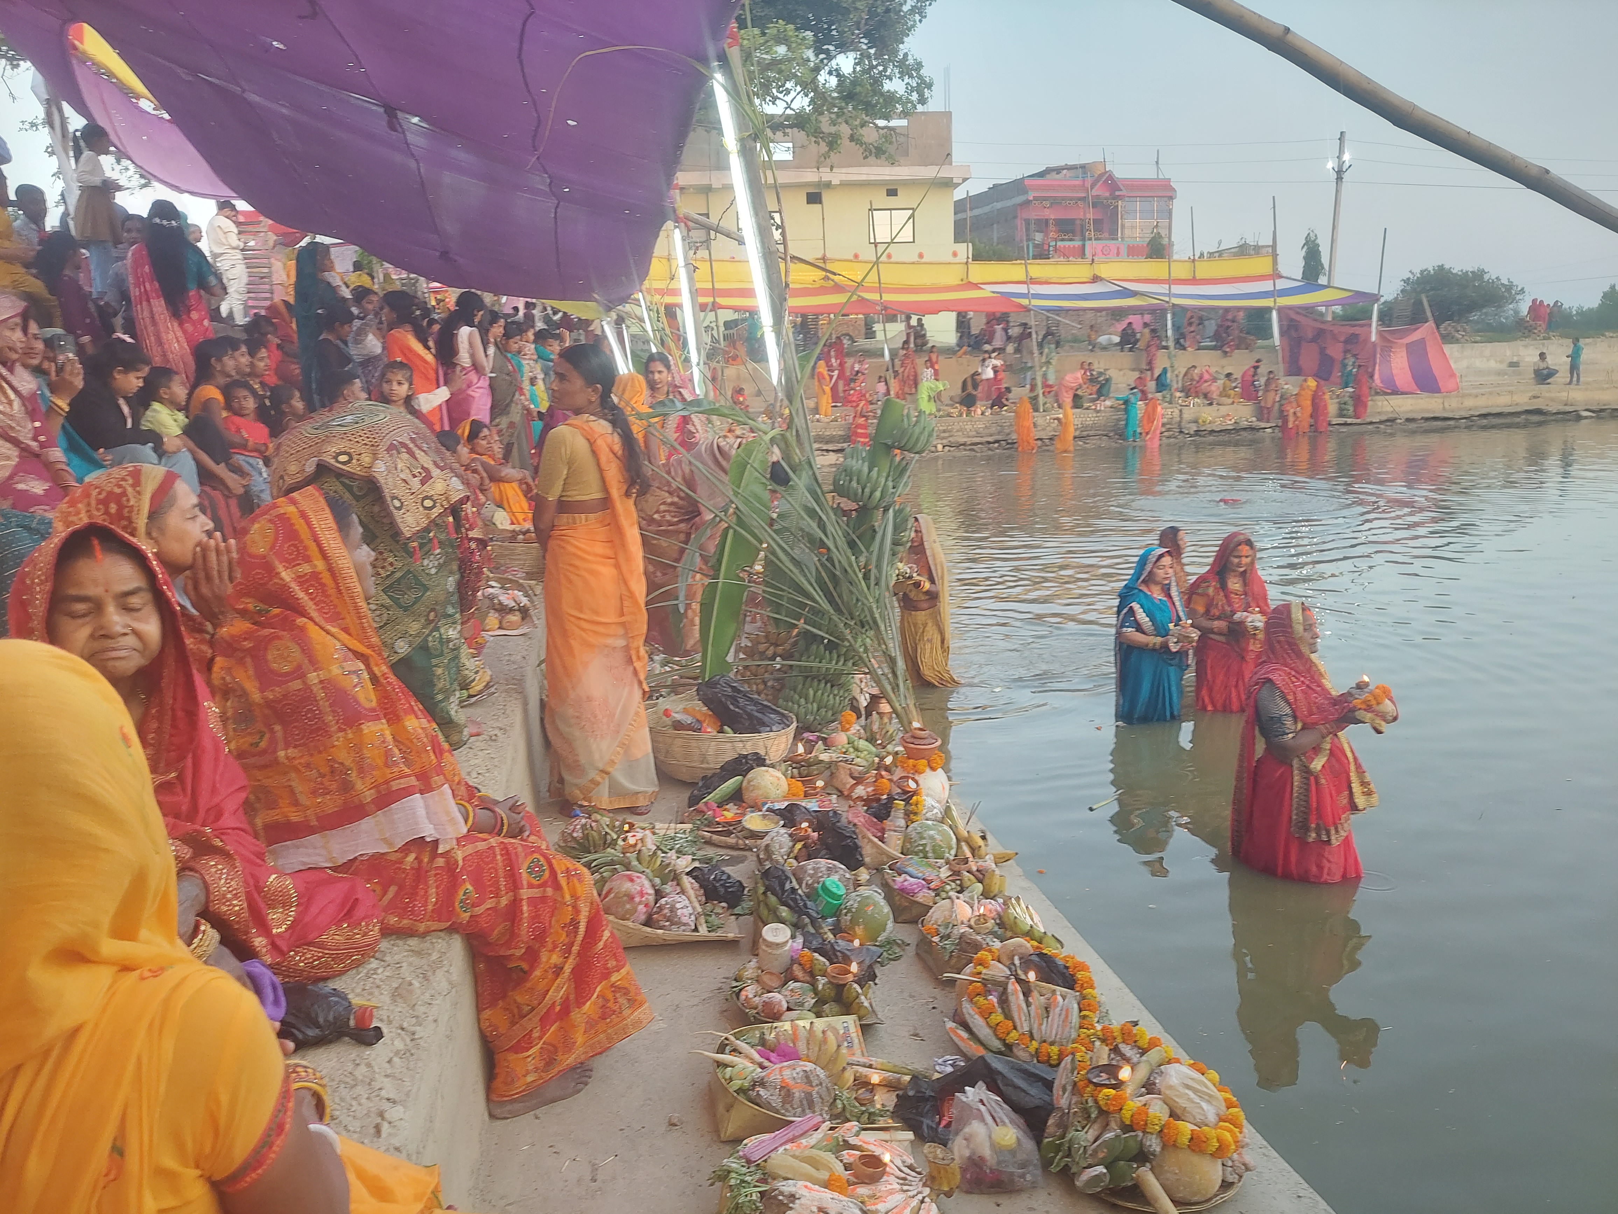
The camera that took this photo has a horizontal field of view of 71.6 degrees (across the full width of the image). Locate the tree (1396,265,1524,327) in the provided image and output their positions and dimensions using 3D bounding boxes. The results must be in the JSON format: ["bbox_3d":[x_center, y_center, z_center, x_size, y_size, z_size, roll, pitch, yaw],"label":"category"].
[{"bbox_3d":[31.349,-15.128,56.293,6.300,3.300,5.200,-2,12,0],"label":"tree"}]

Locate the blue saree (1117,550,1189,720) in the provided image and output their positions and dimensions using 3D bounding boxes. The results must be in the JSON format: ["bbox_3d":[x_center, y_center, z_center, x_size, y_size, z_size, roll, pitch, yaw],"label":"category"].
[{"bbox_3d":[1.881,0.120,6.245,0.420,1.040,0.360,-10,15,-37],"label":"blue saree"}]

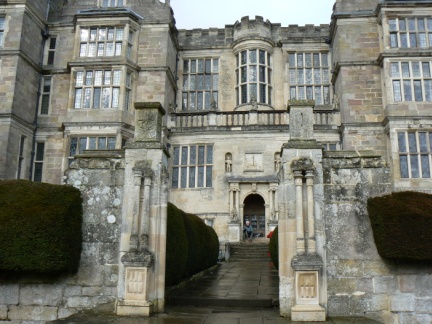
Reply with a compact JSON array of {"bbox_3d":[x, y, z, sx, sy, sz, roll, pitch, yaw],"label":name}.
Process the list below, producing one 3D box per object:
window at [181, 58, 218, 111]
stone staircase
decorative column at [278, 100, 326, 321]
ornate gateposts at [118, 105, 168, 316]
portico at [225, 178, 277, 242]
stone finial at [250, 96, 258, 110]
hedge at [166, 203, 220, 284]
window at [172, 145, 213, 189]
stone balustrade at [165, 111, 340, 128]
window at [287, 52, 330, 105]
[{"bbox_3d":[-1.054,-5.267,30.357,2.500,3.850,0.300,-1,-13,5],"label":"window"},{"bbox_3d":[1.962,4.787,23.856,2.700,1.150,2.000,-1,-13,5],"label":"stone staircase"},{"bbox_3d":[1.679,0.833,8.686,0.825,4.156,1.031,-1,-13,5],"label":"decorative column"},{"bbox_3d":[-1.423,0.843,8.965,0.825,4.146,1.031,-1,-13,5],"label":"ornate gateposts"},{"bbox_3d":[2.138,2.759,26.057,3.000,3.800,1.100,-1,-13,5],"label":"portico"},{"bbox_3d":[2.329,-3.524,27.174,0.460,0.916,0.460,0,-11,5],"label":"stone finial"},{"bbox_3d":[-1.275,2.977,15.295,1.700,2.200,10.500,-1,-13,5],"label":"hedge"},{"bbox_3d":[-1.348,0.287,26.728,2.392,2.621,0.250,0,-11,5],"label":"window"},{"bbox_3d":[2.267,-2.506,26.962,10.075,1.160,0.400,0,-11,5],"label":"stone balustrade"},{"bbox_3d":[6.179,-5.533,29.760,2.600,3.850,0.300,-1,-13,5],"label":"window"}]

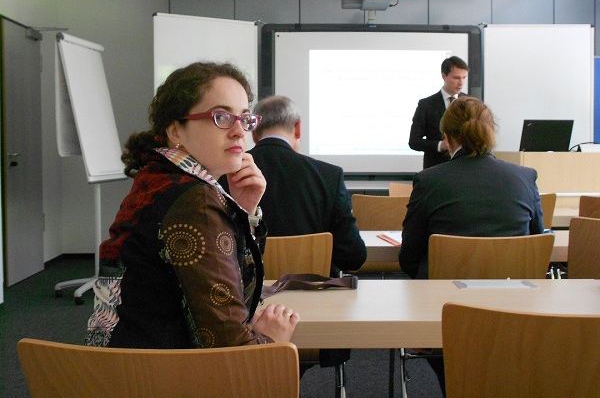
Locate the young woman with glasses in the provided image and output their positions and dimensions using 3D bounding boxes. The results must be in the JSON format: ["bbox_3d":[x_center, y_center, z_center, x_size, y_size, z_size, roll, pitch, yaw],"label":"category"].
[{"bbox_3d":[-0.190,0.393,1.532,0.720,1.310,0.540,-3,5,-38],"label":"young woman with glasses"}]

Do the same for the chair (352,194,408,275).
[{"bbox_3d":[0.520,0.396,4.720,0.500,0.855,0.540,0,4,0],"label":"chair"}]

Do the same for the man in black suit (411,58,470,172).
[{"bbox_3d":[0.975,-0.094,5.206,0.520,1.765,0.380,-4,5,-42],"label":"man in black suit"}]

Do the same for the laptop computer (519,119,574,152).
[{"bbox_3d":[1.737,-0.447,5.322,0.345,0.222,0.320,0,4,0],"label":"laptop computer"}]

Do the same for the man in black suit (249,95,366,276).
[{"bbox_3d":[-0.030,0.287,2.887,0.570,1.330,0.800,0,4,0],"label":"man in black suit"}]

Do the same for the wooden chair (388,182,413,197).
[{"bbox_3d":[0.910,0.306,6.037,0.500,0.850,0.540,0,4,0],"label":"wooden chair"}]

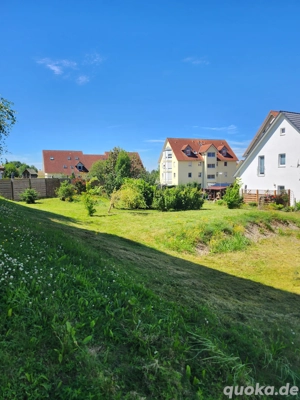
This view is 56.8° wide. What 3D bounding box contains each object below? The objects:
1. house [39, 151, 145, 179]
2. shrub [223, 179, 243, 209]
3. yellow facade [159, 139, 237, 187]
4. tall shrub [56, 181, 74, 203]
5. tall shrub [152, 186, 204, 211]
[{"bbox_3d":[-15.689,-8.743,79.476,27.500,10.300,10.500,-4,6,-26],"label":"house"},{"bbox_3d":[7.021,-0.553,23.600,1.650,2.470,1.650,-2,5,0],"label":"shrub"},{"bbox_3d":[13.613,-9.826,77.386,19.200,14.000,11.000,-4,6,-25],"label":"yellow facade"},{"bbox_3d":[-7.009,-0.734,23.000,1.500,1.770,1.450,-2,5,0],"label":"tall shrub"},{"bbox_3d":[2.241,-0.157,21.800,3.800,1.730,2.400,-2,5,0],"label":"tall shrub"}]

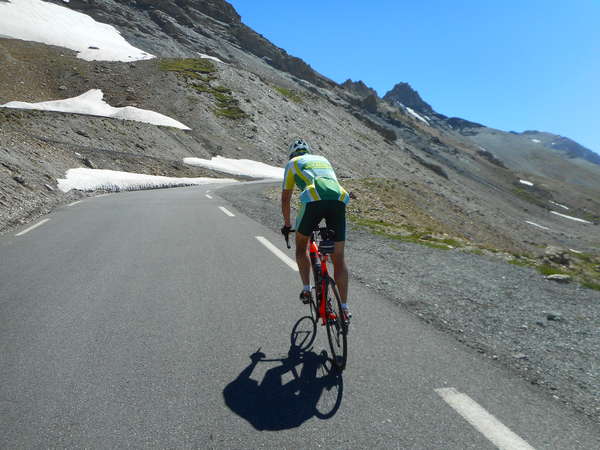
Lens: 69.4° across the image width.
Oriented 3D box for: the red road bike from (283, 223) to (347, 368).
[{"bbox_3d":[0.183,0.491,3.602,0.430,1.000,1.650,-5,7,-7],"label":"red road bike"}]

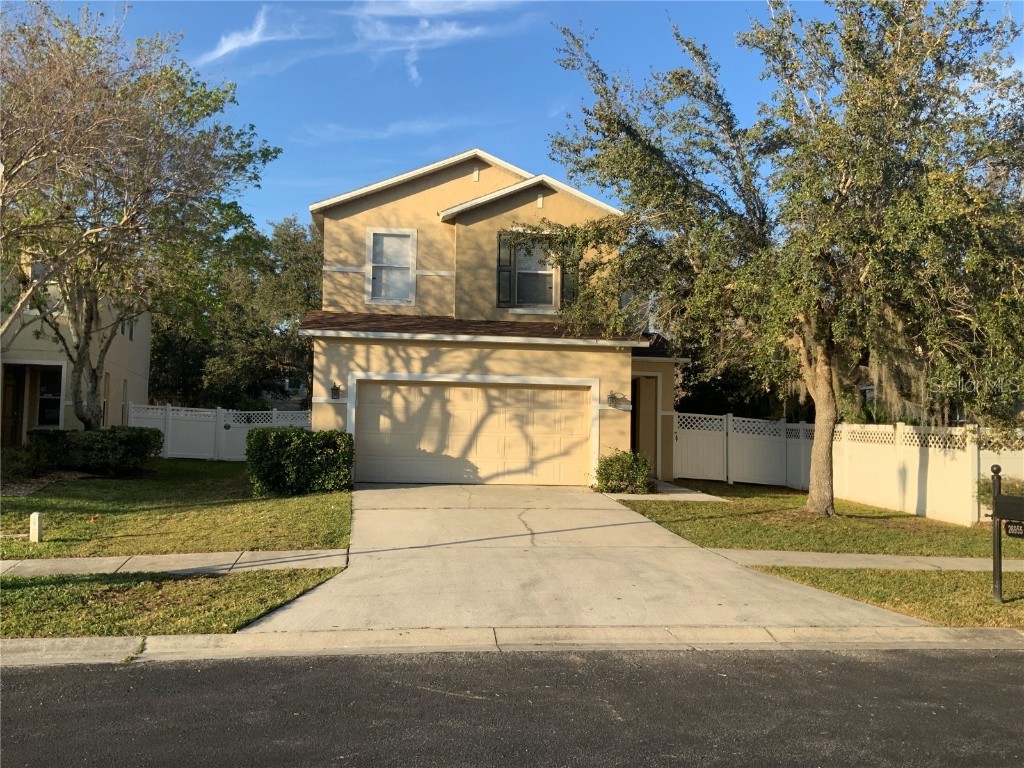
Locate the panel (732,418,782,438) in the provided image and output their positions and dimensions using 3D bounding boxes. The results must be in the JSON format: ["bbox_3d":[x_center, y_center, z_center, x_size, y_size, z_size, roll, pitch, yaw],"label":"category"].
[{"bbox_3d":[6.867,1.199,23.862,1.460,0.480,0.060,2,-3,-7],"label":"panel"}]

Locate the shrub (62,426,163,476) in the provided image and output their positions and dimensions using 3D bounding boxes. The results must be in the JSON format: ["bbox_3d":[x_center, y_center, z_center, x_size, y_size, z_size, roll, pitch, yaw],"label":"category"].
[{"bbox_3d":[-9.434,1.612,20.463,2.000,1.130,1.400,2,-3,-7],"label":"shrub"}]

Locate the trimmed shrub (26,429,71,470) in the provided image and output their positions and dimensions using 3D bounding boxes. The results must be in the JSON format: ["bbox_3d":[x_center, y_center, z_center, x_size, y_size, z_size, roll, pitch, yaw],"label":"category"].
[{"bbox_3d":[-11.389,1.654,21.435,1.250,1.050,1.200,2,-3,-7],"label":"trimmed shrub"}]

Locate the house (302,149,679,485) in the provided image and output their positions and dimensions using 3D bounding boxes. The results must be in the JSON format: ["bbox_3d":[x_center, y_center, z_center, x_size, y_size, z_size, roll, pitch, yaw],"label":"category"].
[{"bbox_3d":[-0.346,-1.183,24.328,9.400,7.420,13.500,2,-3,-7],"label":"house"}]

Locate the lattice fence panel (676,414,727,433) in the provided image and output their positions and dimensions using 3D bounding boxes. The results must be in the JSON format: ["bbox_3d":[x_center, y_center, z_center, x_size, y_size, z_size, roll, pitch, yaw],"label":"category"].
[{"bbox_3d":[5.265,1.095,23.674,1.430,0.480,0.060,2,-3,-7],"label":"lattice fence panel"}]

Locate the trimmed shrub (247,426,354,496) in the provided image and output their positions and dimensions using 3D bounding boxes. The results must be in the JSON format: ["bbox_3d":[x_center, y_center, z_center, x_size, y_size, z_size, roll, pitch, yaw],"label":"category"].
[{"bbox_3d":[-4.020,1.451,16.535,1.870,1.250,1.100,2,-3,-7],"label":"trimmed shrub"}]

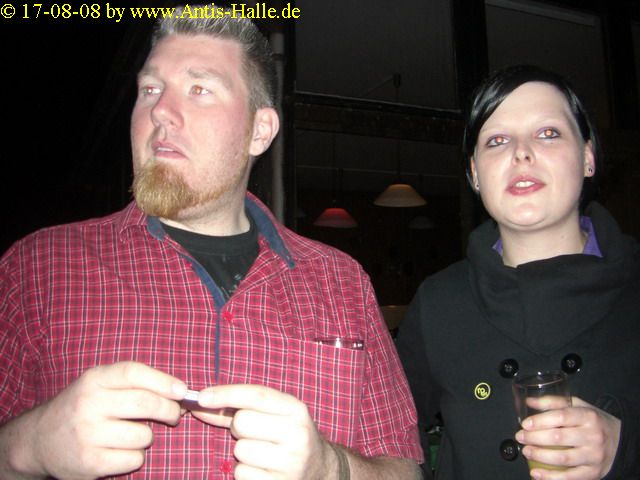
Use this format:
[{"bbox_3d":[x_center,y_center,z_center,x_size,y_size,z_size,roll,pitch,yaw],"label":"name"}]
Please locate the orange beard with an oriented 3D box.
[{"bbox_3d":[-0.182,-0.059,0.840,0.080,0.064,0.052,-5,-9,29],"label":"orange beard"}]

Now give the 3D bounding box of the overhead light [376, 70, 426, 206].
[{"bbox_3d":[0.613,-0.804,5.478,0.420,1.049,0.420,-1,-8,0],"label":"overhead light"}]

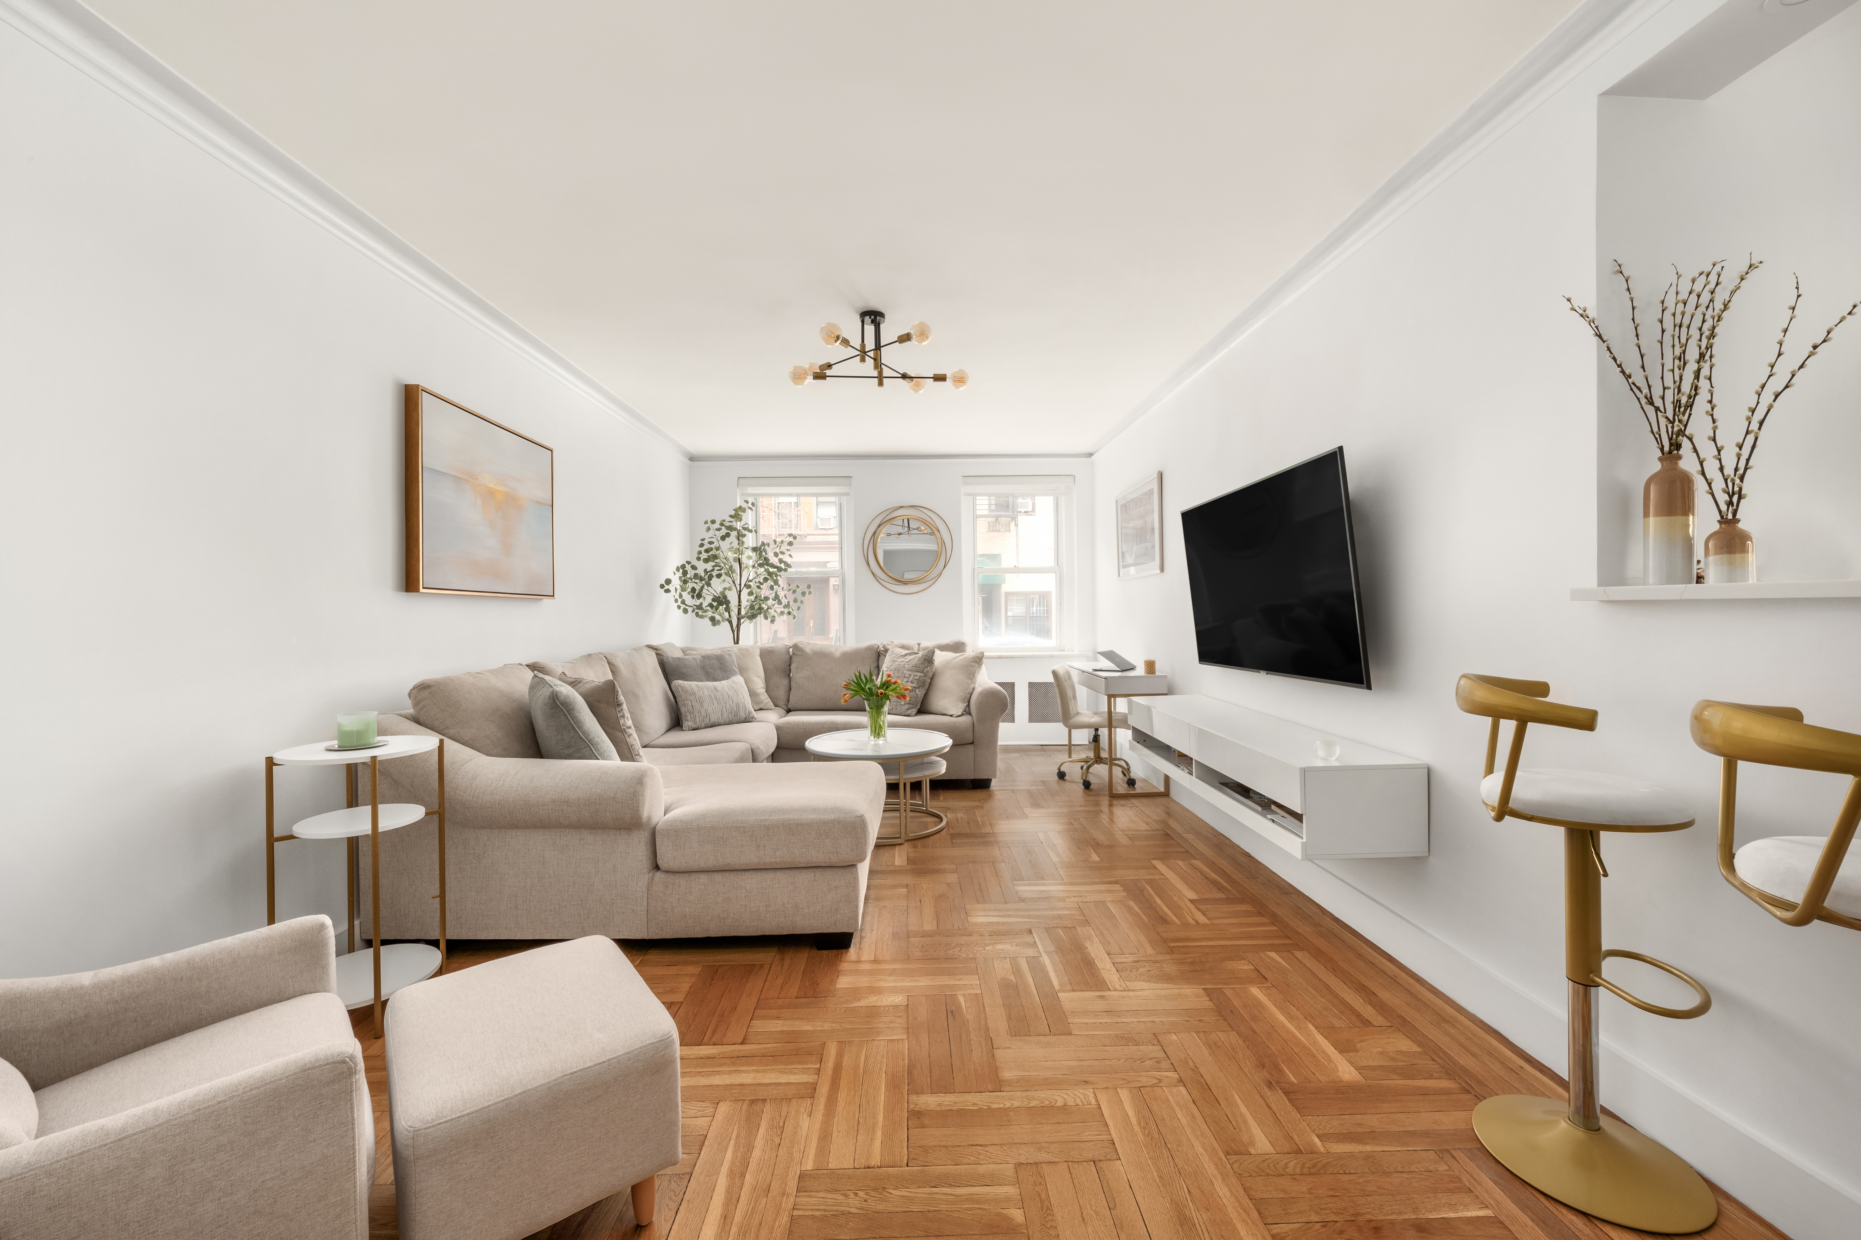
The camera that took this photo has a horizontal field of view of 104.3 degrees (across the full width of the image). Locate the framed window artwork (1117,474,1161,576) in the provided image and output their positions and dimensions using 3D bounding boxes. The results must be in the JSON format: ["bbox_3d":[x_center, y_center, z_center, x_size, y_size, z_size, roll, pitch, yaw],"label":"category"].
[{"bbox_3d":[1.483,-0.634,5.168,0.023,0.643,0.940,-1,1,-1],"label":"framed window artwork"}]

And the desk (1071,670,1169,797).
[{"bbox_3d":[1.315,0.743,5.229,0.390,0.768,1.235,-1,1,-2],"label":"desk"}]

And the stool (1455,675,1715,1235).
[{"bbox_3d":[1.343,0.629,1.523,0.460,0.980,0.540,-1,0,36],"label":"stool"}]

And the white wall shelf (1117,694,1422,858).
[{"bbox_3d":[1.343,0.595,3.186,0.390,0.290,1.871,-1,0,-1],"label":"white wall shelf"}]

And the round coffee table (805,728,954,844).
[{"bbox_3d":[-0.283,0.913,4.091,0.840,0.464,0.840,-1,0,0],"label":"round coffee table"}]

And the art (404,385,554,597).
[{"bbox_3d":[-2.027,-0.515,3.342,0.055,0.809,1.056,-1,1,-2],"label":"art"}]

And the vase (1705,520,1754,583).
[{"bbox_3d":[1.669,-0.140,1.537,0.076,0.146,0.076,-1,0,-1],"label":"vase"}]

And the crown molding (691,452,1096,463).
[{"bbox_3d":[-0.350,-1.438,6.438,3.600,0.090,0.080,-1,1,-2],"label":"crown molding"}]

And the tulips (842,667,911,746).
[{"bbox_3d":[-0.304,0.485,4.099,0.400,0.427,0.360,-1,1,-2],"label":"tulips"}]

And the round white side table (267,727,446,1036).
[{"bbox_3d":[-1.679,0.767,2.143,0.420,0.777,0.420,-1,0,0],"label":"round white side table"}]

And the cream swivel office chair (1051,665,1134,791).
[{"bbox_3d":[1.163,0.710,5.036,0.600,0.820,0.540,-1,0,14],"label":"cream swivel office chair"}]

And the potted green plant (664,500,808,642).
[{"bbox_3d":[-1.554,0.103,5.760,1.180,2.100,1.050,-1,0,-1],"label":"potted green plant"}]

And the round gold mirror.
[{"bbox_3d":[-0.208,-0.625,6.478,0.800,0.800,0.040,-1,0,-1],"label":"round gold mirror"}]

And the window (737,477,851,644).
[{"bbox_3d":[-1.201,-0.466,6.475,1.008,1.617,0.140,-1,1,-2],"label":"window"}]

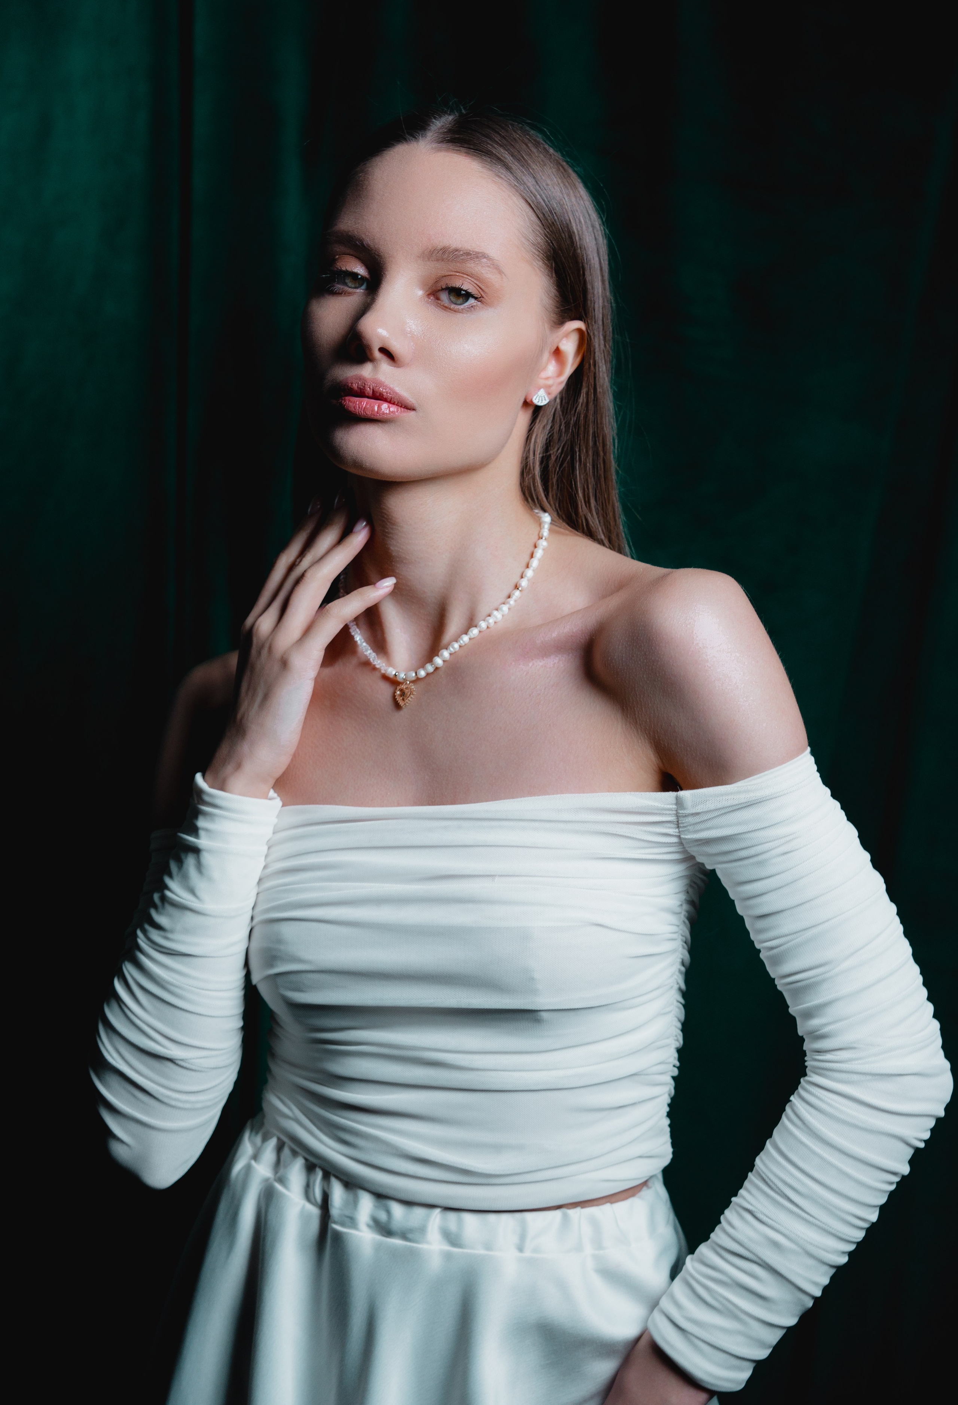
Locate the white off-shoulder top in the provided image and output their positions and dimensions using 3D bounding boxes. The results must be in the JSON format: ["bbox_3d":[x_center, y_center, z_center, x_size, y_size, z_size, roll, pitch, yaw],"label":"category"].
[{"bbox_3d":[0.019,0.206,1.370,0.490,0.370,0.270,1,2,24],"label":"white off-shoulder top"}]

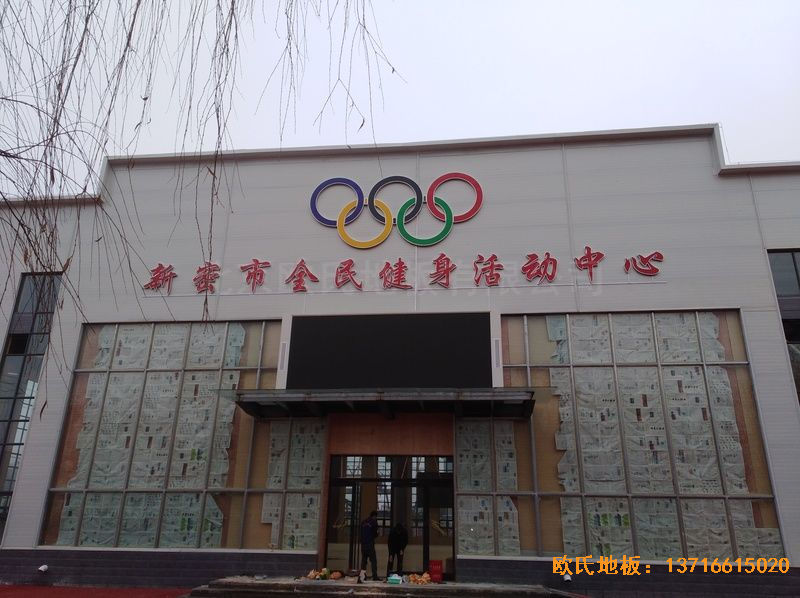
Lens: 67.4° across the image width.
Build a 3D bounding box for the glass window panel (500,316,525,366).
[{"bbox_3d":[3.132,1.142,16.419,0.627,1.392,0.050,-1,-20,6],"label":"glass window panel"}]

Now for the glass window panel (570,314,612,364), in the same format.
[{"bbox_3d":[5.305,1.120,16.639,1.061,1.399,0.080,-1,-20,6],"label":"glass window panel"}]

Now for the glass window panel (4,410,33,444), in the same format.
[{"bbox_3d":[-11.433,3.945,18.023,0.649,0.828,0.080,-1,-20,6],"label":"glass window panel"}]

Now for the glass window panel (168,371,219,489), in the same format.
[{"bbox_3d":[-5.667,3.561,16.525,1.065,3.248,0.050,-1,-20,6],"label":"glass window panel"}]

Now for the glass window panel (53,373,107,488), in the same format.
[{"bbox_3d":[-9.507,3.845,17.831,1.053,3.400,0.080,-1,-20,6],"label":"glass window panel"}]

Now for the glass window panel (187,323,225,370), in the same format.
[{"bbox_3d":[-5.633,1.349,17.342,1.065,1.392,0.050,-1,-20,6],"label":"glass window panel"}]

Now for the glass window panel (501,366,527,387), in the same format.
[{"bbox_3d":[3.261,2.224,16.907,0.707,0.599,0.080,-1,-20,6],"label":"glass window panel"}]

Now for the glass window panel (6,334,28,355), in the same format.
[{"bbox_3d":[-12.119,1.447,19.010,0.680,0.639,0.080,-1,-20,6],"label":"glass window panel"}]

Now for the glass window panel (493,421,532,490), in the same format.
[{"bbox_3d":[2.915,4.025,15.374,0.976,1.827,0.050,-1,-20,6],"label":"glass window panel"}]

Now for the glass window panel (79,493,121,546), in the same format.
[{"bbox_3d":[-8.042,5.899,16.170,1.114,1.389,0.060,-1,-20,6],"label":"glass window panel"}]

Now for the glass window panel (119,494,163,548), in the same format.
[{"bbox_3d":[-6.905,5.870,16.043,1.115,1.389,0.060,-1,-20,6],"label":"glass window panel"}]

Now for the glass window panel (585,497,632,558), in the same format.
[{"bbox_3d":[5.356,5.813,15.357,1.105,1.394,0.080,-1,-20,6],"label":"glass window panel"}]

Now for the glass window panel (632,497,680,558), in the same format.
[{"bbox_3d":[6.199,5.475,14.462,1.093,1.355,0.050,-1,-20,6],"label":"glass window panel"}]

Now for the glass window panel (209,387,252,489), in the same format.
[{"bbox_3d":[-4.601,3.719,16.559,1.112,3.013,0.060,-1,-20,6],"label":"glass window panel"}]

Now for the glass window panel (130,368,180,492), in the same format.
[{"bbox_3d":[-7.165,3.789,17.574,1.129,3.400,0.080,-1,-20,6],"label":"glass window panel"}]

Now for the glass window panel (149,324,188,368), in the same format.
[{"bbox_3d":[-7.128,1.453,18.417,1.129,1.423,0.080,-1,-20,6],"label":"glass window panel"}]

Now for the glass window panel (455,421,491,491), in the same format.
[{"bbox_3d":[1.915,4.049,15.479,0.940,1.827,0.050,-1,-20,6],"label":"glass window panel"}]

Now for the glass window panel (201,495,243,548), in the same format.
[{"bbox_3d":[-4.584,5.729,15.597,1.086,1.355,0.050,-1,-20,6],"label":"glass window panel"}]

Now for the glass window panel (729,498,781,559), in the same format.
[{"bbox_3d":[8.497,5.481,14.331,1.064,1.389,0.060,-1,-20,6],"label":"glass window panel"}]

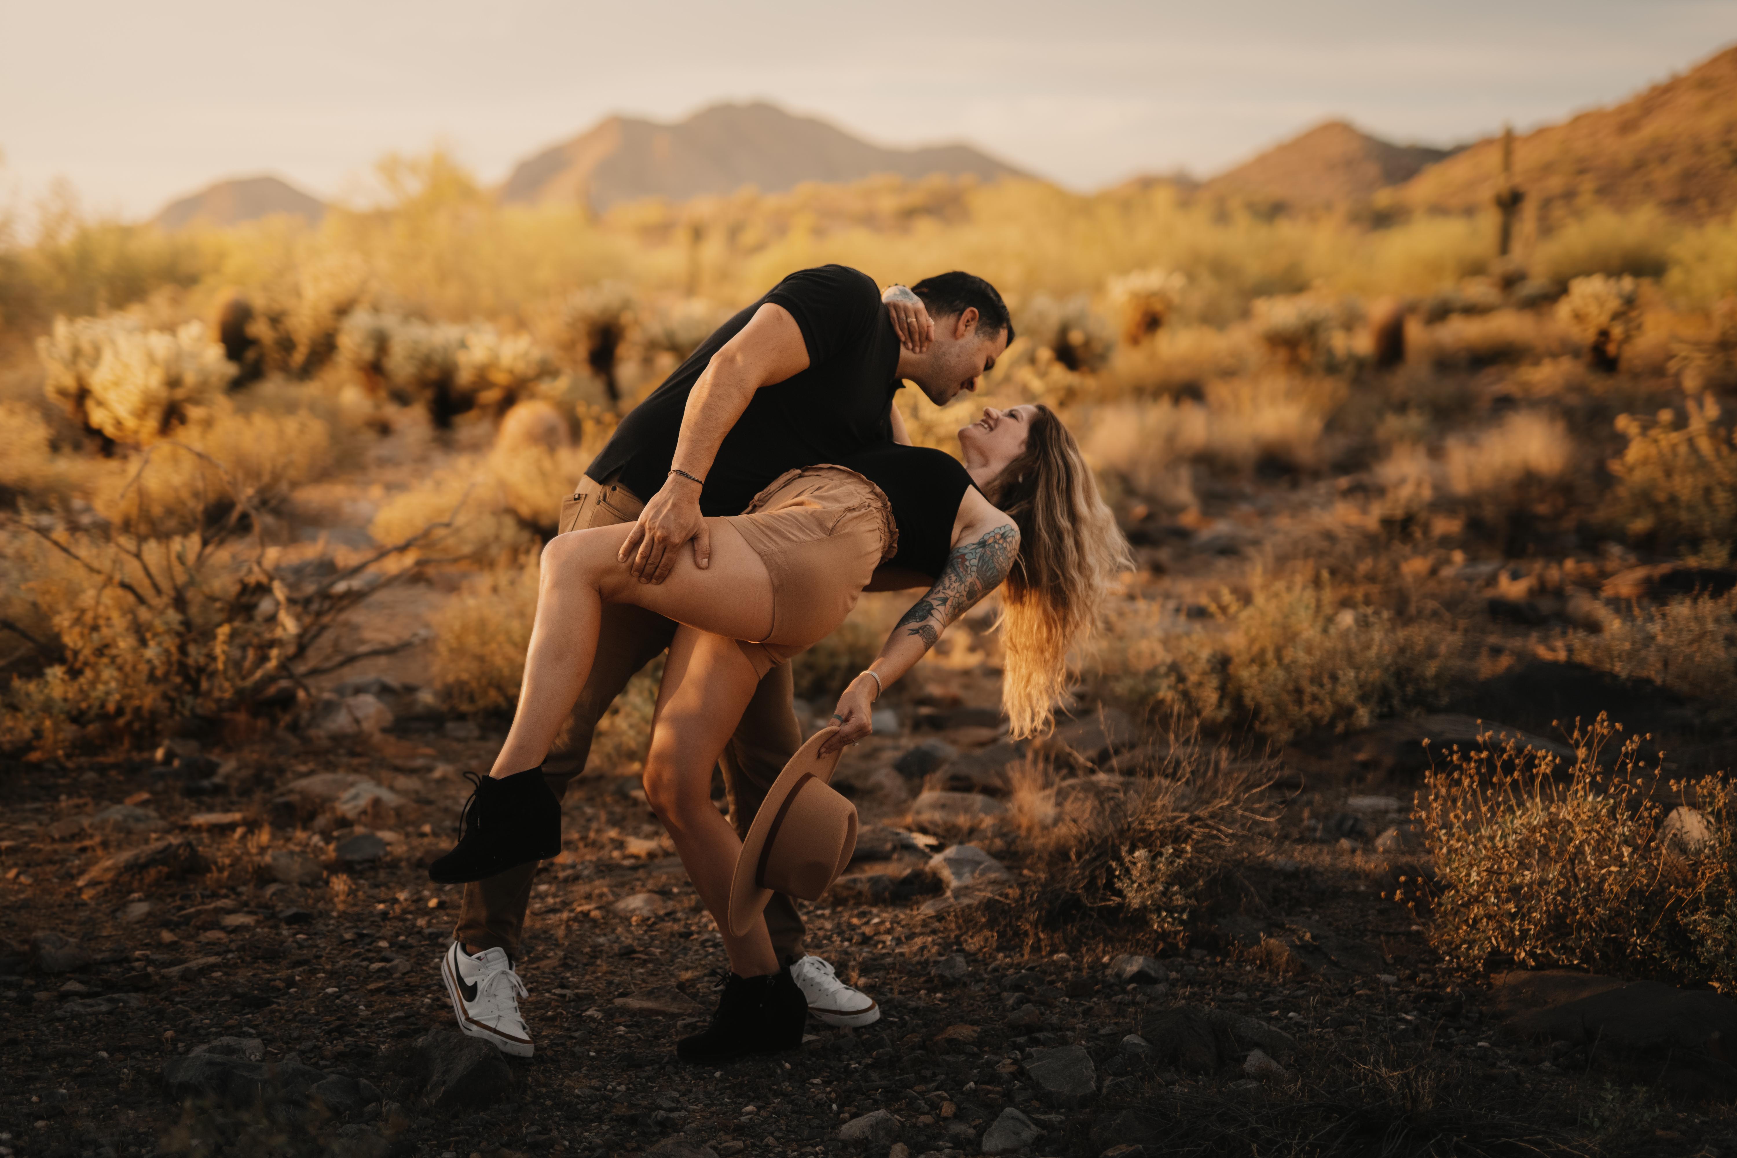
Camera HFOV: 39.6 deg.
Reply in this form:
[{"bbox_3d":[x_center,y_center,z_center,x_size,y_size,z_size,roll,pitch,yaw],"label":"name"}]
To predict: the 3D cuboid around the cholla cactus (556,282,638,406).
[{"bbox_3d":[-2.439,-2.102,21.543,0.730,1.075,0.671,0,8,0],"label":"cholla cactus"}]

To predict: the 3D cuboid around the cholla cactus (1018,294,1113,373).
[{"bbox_3d":[2.178,-2.695,26.542,1.048,0.907,0.964,0,8,0],"label":"cholla cactus"}]

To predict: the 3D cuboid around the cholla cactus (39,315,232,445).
[{"bbox_3d":[-5.114,-1.370,16.751,1.343,0.913,1.236,0,8,0],"label":"cholla cactus"}]

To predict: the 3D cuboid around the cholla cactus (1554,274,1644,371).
[{"bbox_3d":[8.136,-2.836,26.824,0.939,1.111,0.863,0,8,0],"label":"cholla cactus"}]

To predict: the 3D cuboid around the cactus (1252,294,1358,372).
[{"bbox_3d":[4.874,-2.725,26.839,1.196,0.887,1.100,0,8,0],"label":"cactus"}]

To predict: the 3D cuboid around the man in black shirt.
[{"bbox_3d":[-0.243,0.125,4.177,0.920,1.330,0.620,3,8,24],"label":"man in black shirt"}]

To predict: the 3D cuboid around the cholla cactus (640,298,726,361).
[{"bbox_3d":[-2.137,-2.820,27.771,1.002,0.825,0.922,0,8,0],"label":"cholla cactus"}]

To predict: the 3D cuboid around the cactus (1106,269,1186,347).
[{"bbox_3d":[3.657,-3.513,31.779,1.058,1.120,0.973,0,8,0],"label":"cactus"}]

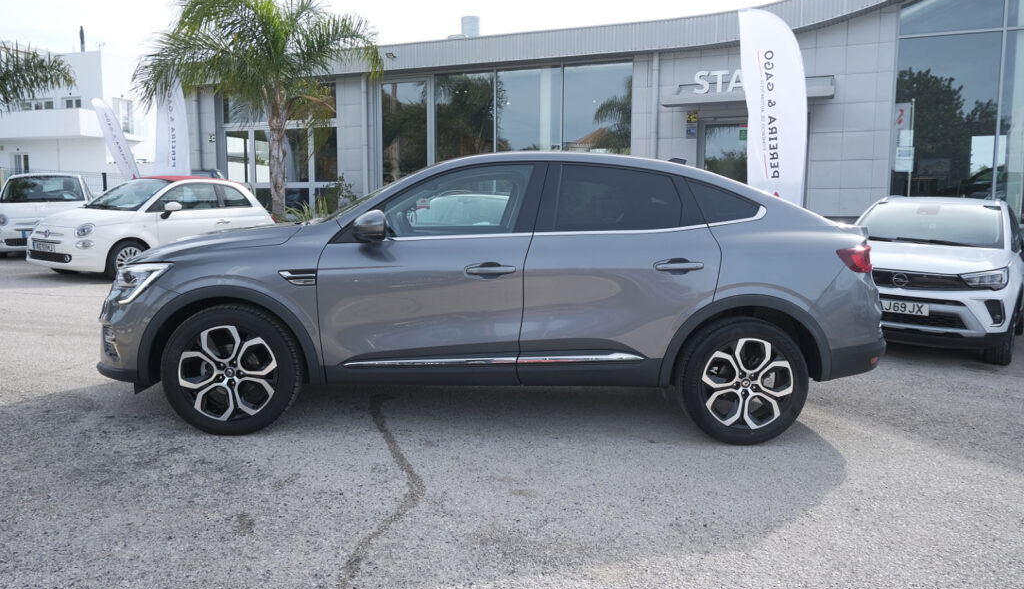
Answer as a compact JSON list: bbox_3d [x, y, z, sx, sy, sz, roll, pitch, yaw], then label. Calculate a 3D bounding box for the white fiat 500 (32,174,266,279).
[{"bbox_3d":[-5.189,-0.976,10.909,1.627,1.488,3.571,3,6,28],"label":"white fiat 500"}]

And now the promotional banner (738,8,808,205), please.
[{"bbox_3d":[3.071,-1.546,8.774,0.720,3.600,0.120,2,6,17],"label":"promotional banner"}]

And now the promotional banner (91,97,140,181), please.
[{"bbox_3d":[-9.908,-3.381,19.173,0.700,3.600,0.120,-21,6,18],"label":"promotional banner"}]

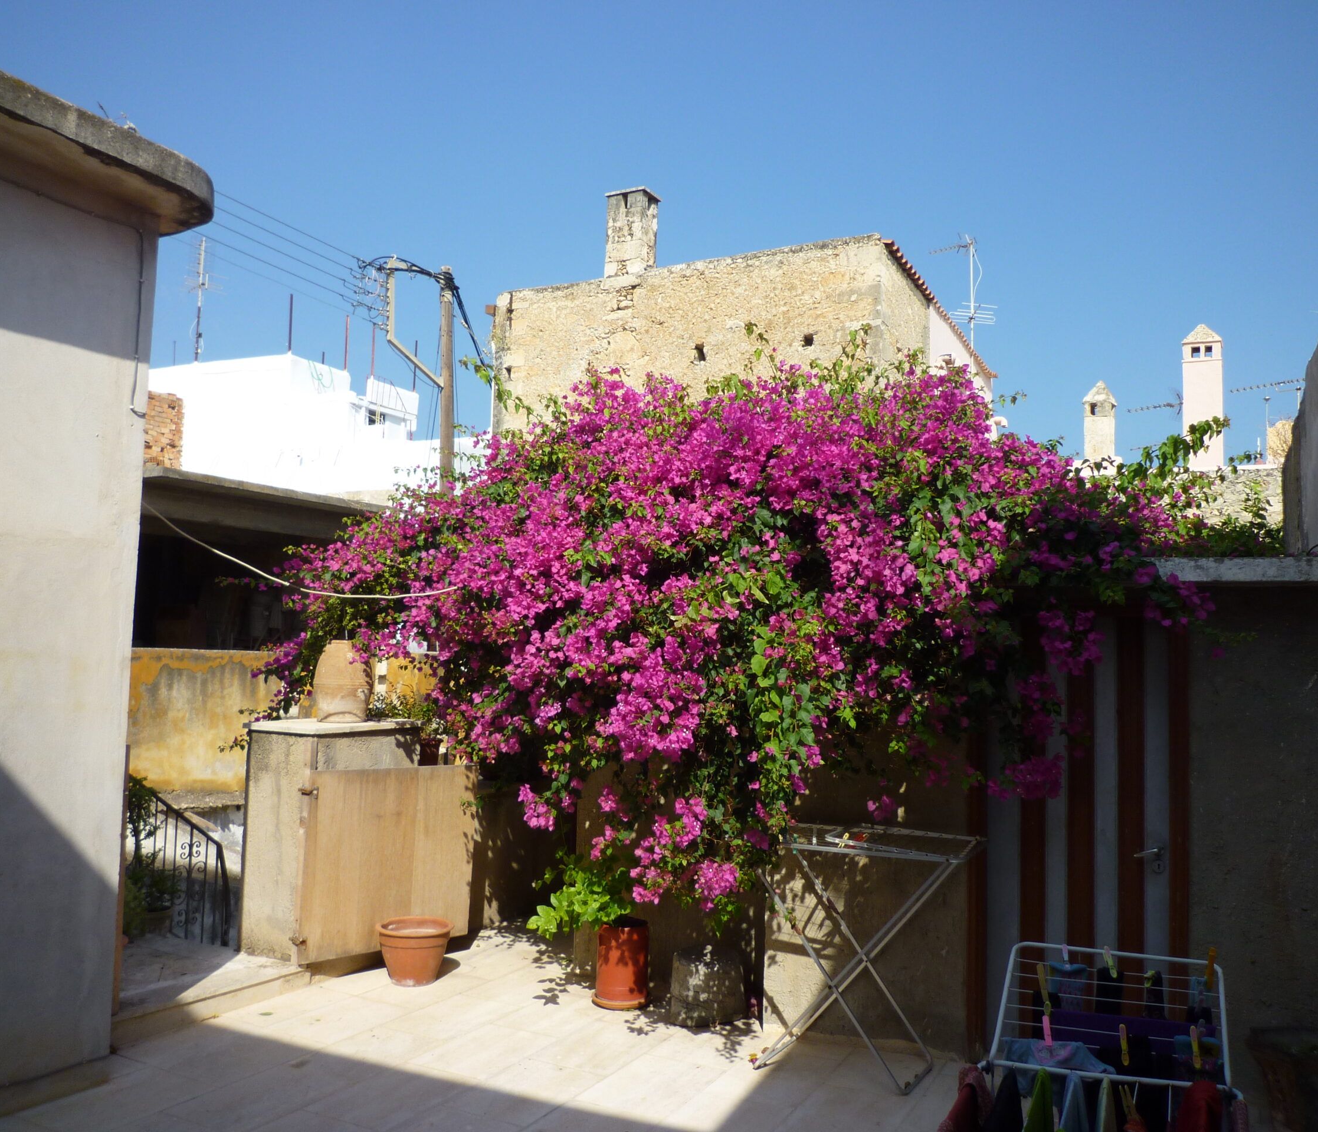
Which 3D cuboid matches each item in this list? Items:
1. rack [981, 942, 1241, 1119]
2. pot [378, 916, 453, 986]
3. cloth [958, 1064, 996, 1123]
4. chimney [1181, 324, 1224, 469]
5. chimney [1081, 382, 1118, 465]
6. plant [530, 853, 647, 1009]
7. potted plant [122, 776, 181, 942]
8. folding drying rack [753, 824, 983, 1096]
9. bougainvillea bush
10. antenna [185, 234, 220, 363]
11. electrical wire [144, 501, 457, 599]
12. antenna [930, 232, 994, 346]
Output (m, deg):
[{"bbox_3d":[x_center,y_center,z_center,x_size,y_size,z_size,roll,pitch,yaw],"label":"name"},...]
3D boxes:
[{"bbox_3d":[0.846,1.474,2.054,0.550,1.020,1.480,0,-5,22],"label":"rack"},{"bbox_3d":[-1.296,2.062,5.815,0.389,0.280,0.389,2,-4,0],"label":"pot"},{"bbox_3d":[0.688,1.148,2.360,0.090,0.150,0.100,0,-5,22],"label":"cloth"},{"bbox_3d":[8.251,-2.582,16.591,0.570,2.262,0.570,-1,-5,28],"label":"chimney"},{"bbox_3d":[7.273,-2.385,18.000,0.470,1.360,0.470,-1,-5,34],"label":"chimney"},{"bbox_3d":[-0.344,1.845,5.522,0.580,0.727,0.480,2,-4,0],"label":"plant"},{"bbox_3d":[-2.931,1.663,6.354,0.360,0.890,0.360,-1,-5,28],"label":"potted plant"},{"bbox_3d":[0.865,1.703,4.807,1.050,0.987,0.500,-1,-5,28],"label":"folding drying rack"},{"bbox_3d":[0.196,0.343,5.847,4.900,2.730,1.800,-1,-5,28],"label":"bougainvillea bush"},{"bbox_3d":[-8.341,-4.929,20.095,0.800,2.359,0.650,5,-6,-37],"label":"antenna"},{"bbox_3d":[-1.683,-0.047,5.297,1.527,0.392,0.080,5,-5,-33],"label":"electrical wire"},{"bbox_3d":[4.909,-4.462,17.574,1.000,1.831,0.750,-2,-6,34],"label":"antenna"}]

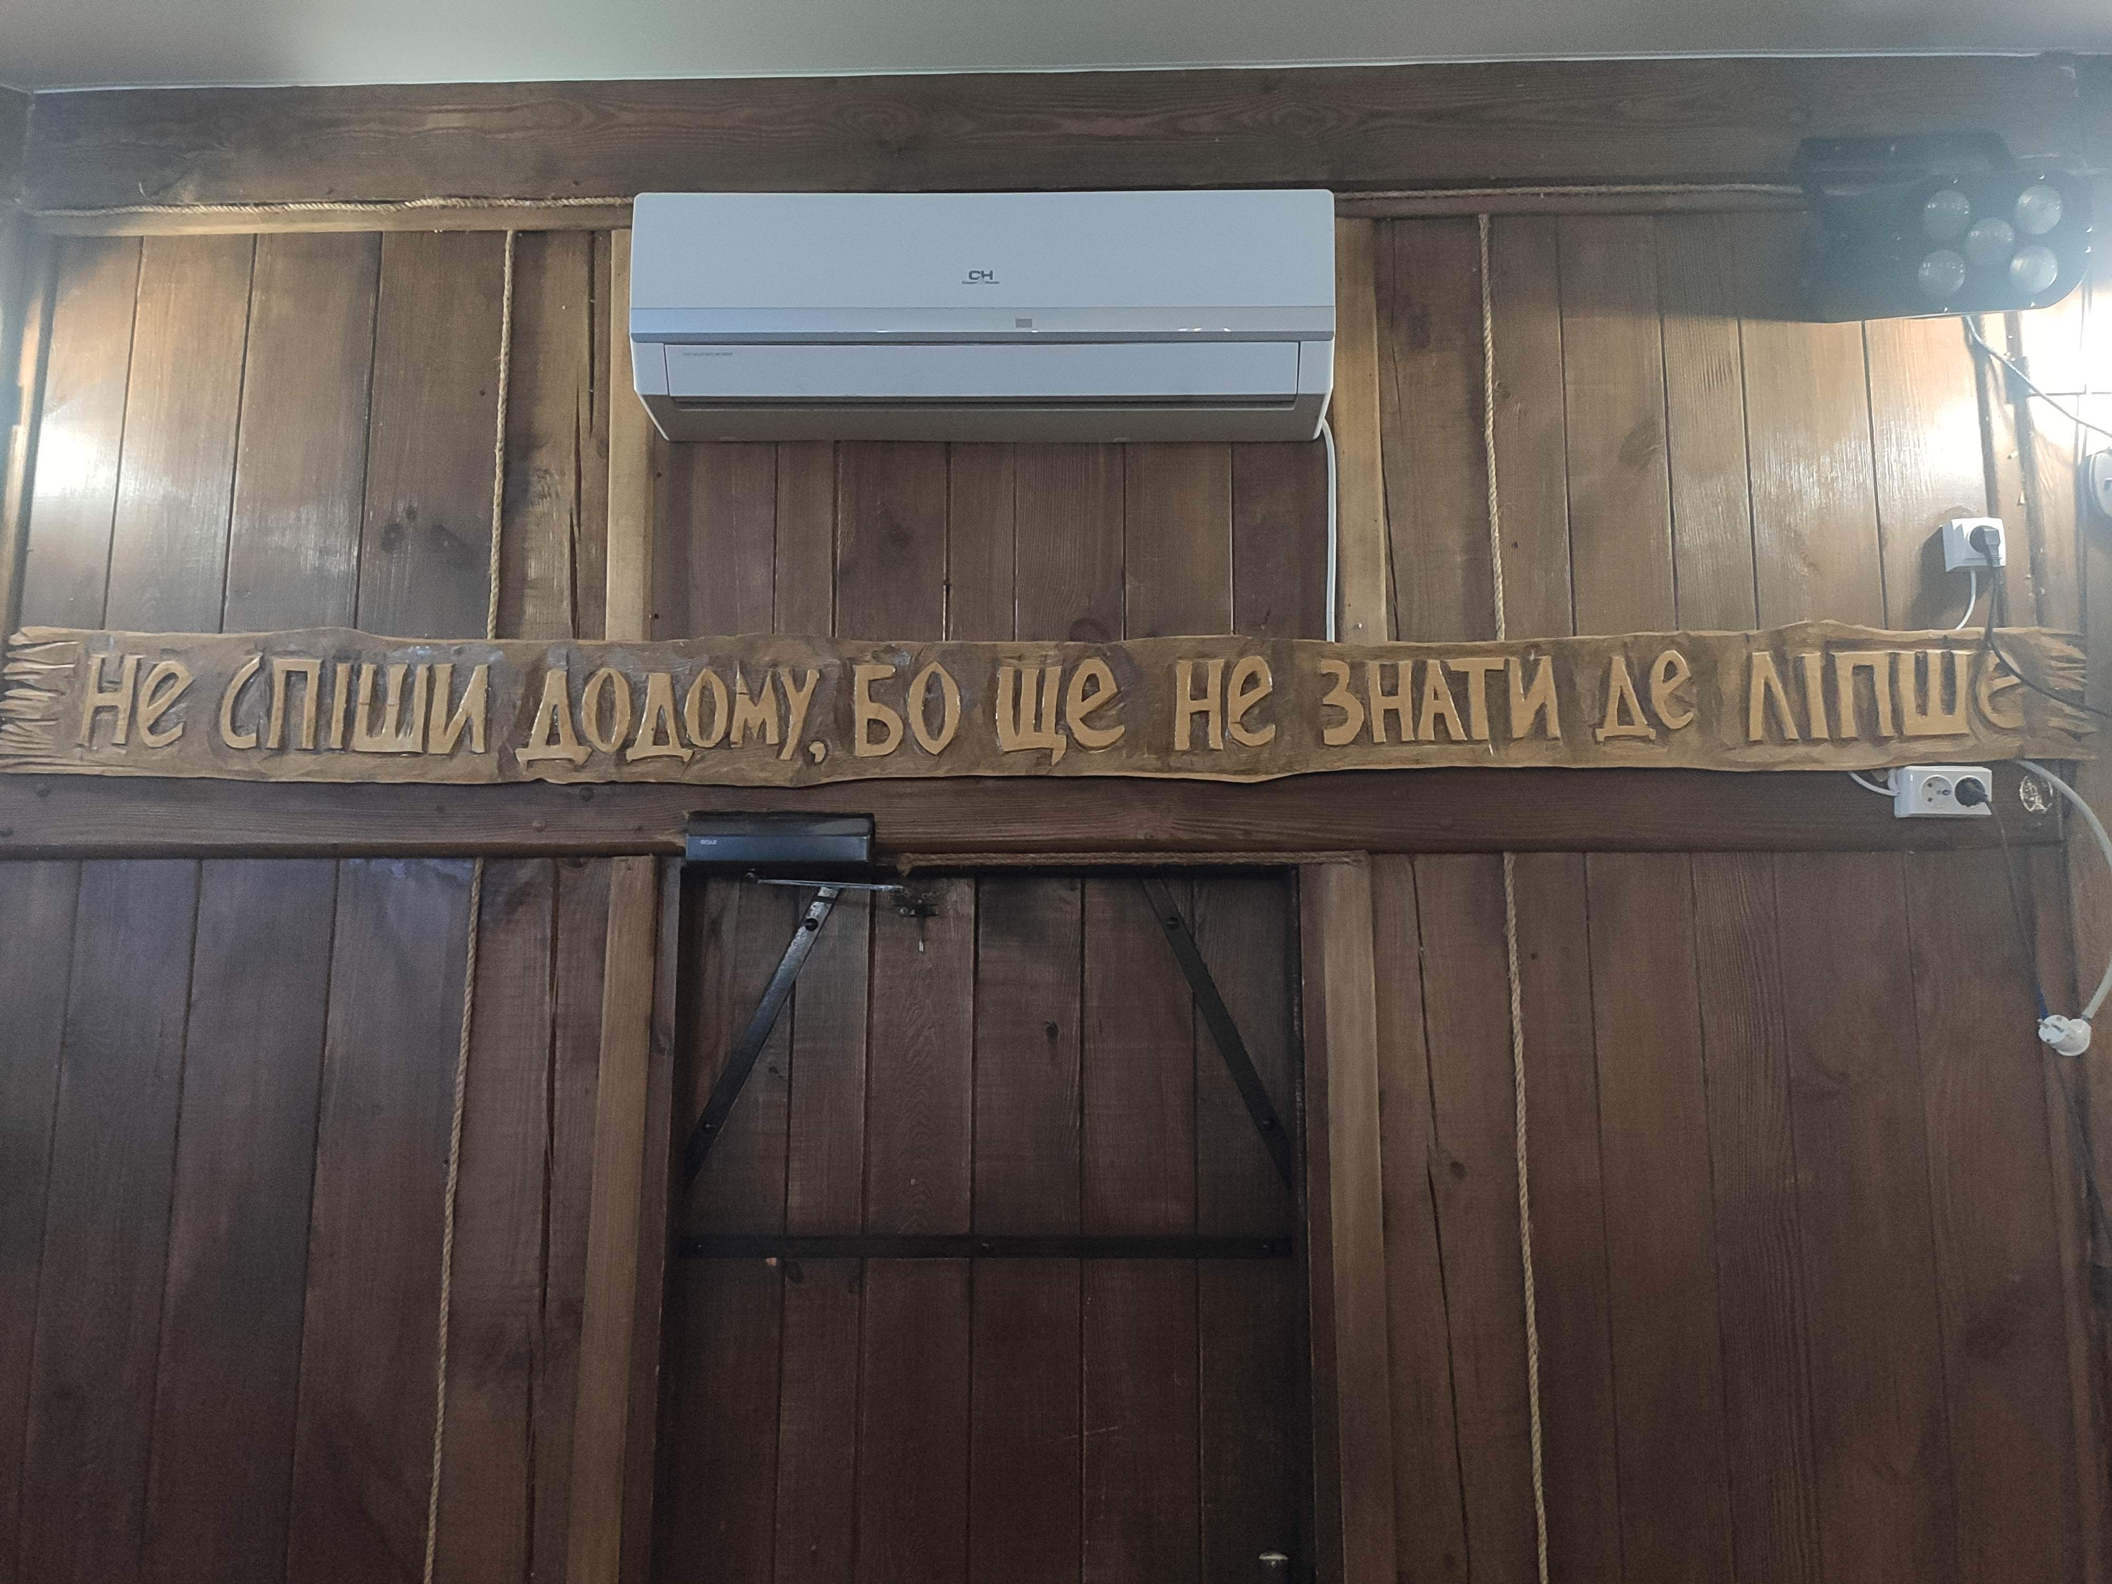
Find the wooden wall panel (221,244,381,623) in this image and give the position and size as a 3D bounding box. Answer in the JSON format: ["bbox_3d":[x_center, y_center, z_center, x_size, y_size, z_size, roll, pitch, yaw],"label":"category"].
[{"bbox_3d":[-1.095,-0.528,2.323,0.192,0.611,0.020,0,-9,2],"label":"wooden wall panel"}]

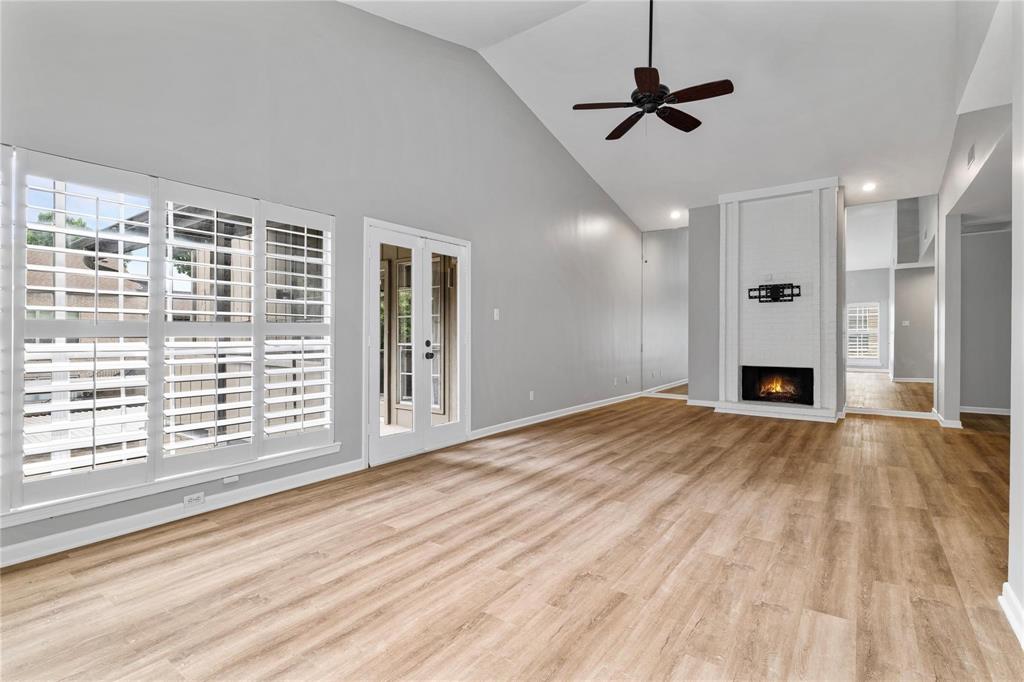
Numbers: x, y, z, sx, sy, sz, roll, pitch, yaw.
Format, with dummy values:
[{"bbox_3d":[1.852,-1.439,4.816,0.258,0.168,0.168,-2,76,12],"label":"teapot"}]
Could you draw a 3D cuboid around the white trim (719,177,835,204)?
[{"bbox_3d":[3.655,-2.064,6.311,1.420,0.136,0.090,1,1,35],"label":"white trim"}]

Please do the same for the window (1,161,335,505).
[{"bbox_3d":[-1.895,-0.068,2.837,0.100,1.750,1.698,1,1,38],"label":"window"}]

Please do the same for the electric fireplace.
[{"bbox_3d":[3.793,0.623,6.503,0.874,0.502,0.220,1,1,35],"label":"electric fireplace"}]

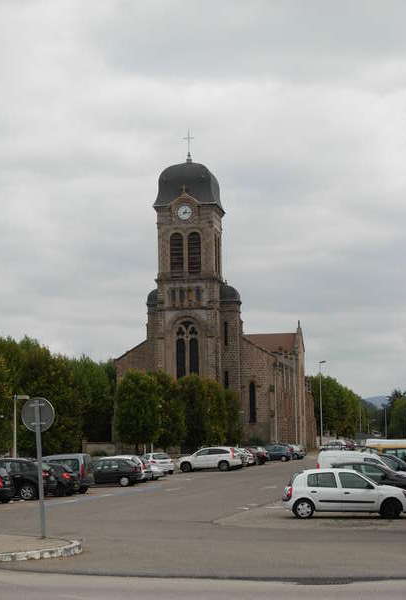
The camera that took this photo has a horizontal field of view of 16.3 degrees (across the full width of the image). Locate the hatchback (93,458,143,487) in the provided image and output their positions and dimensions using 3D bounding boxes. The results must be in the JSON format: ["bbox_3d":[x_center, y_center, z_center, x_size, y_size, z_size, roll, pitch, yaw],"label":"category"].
[{"bbox_3d":[-5.186,8.785,72.305,4.050,1.420,1.680,-2,-6,12],"label":"hatchback"}]

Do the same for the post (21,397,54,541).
[{"bbox_3d":[-3.077,3.170,26.900,0.650,2.660,0.100,-4,-6,9],"label":"post"}]

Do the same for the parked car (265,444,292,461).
[{"bbox_3d":[6.530,14.460,134.500,4.200,1.560,1.780,-2,-6,9],"label":"parked car"}]

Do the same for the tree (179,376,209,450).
[{"bbox_3d":[-0.799,9.529,112.348,2.600,7.300,2.600,-1,-5,0],"label":"tree"}]

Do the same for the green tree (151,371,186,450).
[{"bbox_3d":[-2.634,8.646,102.344,2.600,7.200,2.600,-1,-5,0],"label":"green tree"}]

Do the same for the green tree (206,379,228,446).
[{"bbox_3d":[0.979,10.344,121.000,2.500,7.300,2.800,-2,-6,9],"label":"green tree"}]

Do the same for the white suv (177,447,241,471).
[{"bbox_3d":[0.553,11.031,98.300,4.550,1.680,1.820,-2,-6,9],"label":"white suv"}]

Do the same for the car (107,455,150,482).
[{"bbox_3d":[-4.927,9.084,75.833,4.100,1.490,1.720,-2,-6,12],"label":"car"}]

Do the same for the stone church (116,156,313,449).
[{"bbox_3d":[2.414,2.479,185.972,19.300,35.300,44.000,-2,-6,11],"label":"stone church"}]

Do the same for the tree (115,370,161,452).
[{"bbox_3d":[-4.286,7.983,93.000,2.800,6.750,2.900,-2,-6,9],"label":"tree"}]

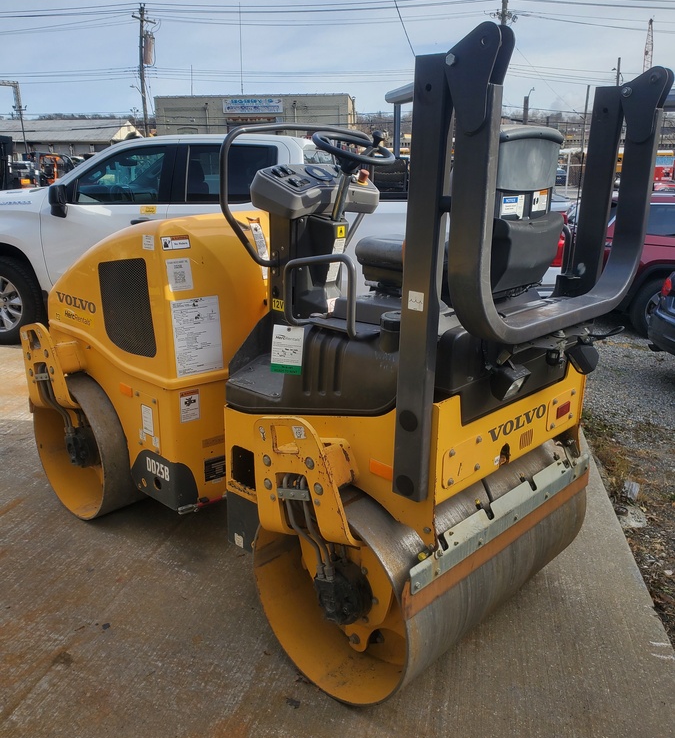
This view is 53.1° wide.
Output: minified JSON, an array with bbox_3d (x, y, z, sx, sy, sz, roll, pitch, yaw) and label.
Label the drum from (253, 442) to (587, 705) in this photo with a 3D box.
[{"bbox_3d":[0.358,0.641,2.649,0.742,0.742,1.182,18,24,42],"label":"drum"}]

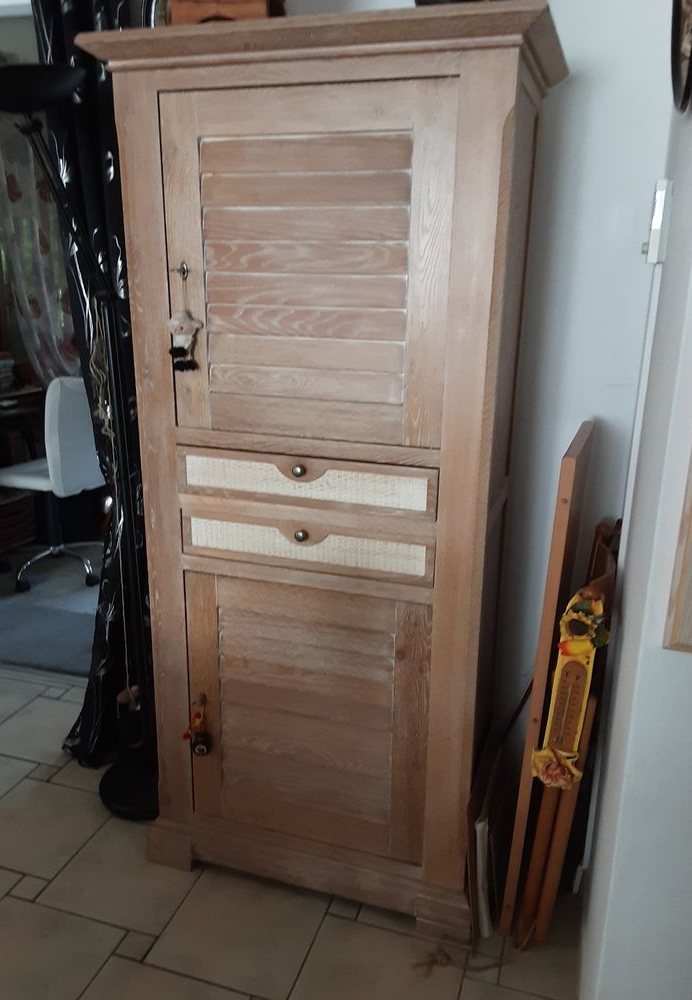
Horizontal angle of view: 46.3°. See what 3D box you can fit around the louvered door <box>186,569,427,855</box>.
[{"bbox_3d":[-0.093,0.491,1.839,0.570,0.647,0.025,6,17,16],"label":"louvered door"}]

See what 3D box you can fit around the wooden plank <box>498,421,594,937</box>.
[{"bbox_3d":[0.463,0.403,1.858,0.025,1.113,0.421,9,18,19],"label":"wooden plank"}]

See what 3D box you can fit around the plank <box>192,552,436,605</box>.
[{"bbox_3d":[-0.089,0.164,1.741,0.570,0.037,0.025,6,17,16],"label":"plank"}]

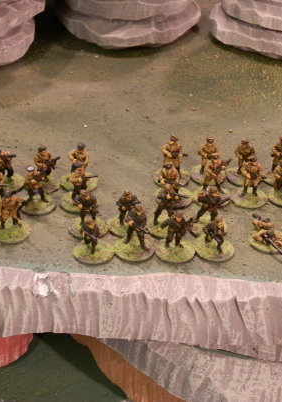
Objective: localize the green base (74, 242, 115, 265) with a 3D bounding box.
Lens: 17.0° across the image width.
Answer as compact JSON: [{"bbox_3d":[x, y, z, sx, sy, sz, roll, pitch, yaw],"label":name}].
[{"bbox_3d":[-0.029,0.031,0.577,0.025,0.003,0.025,1,30,0],"label":"green base"}]

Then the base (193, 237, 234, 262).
[{"bbox_3d":[0.045,0.030,0.584,0.025,0.002,0.025,2,31,0],"label":"base"}]

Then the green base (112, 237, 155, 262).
[{"bbox_3d":[-0.004,0.030,0.581,0.025,0.003,0.025,1,30,0],"label":"green base"}]

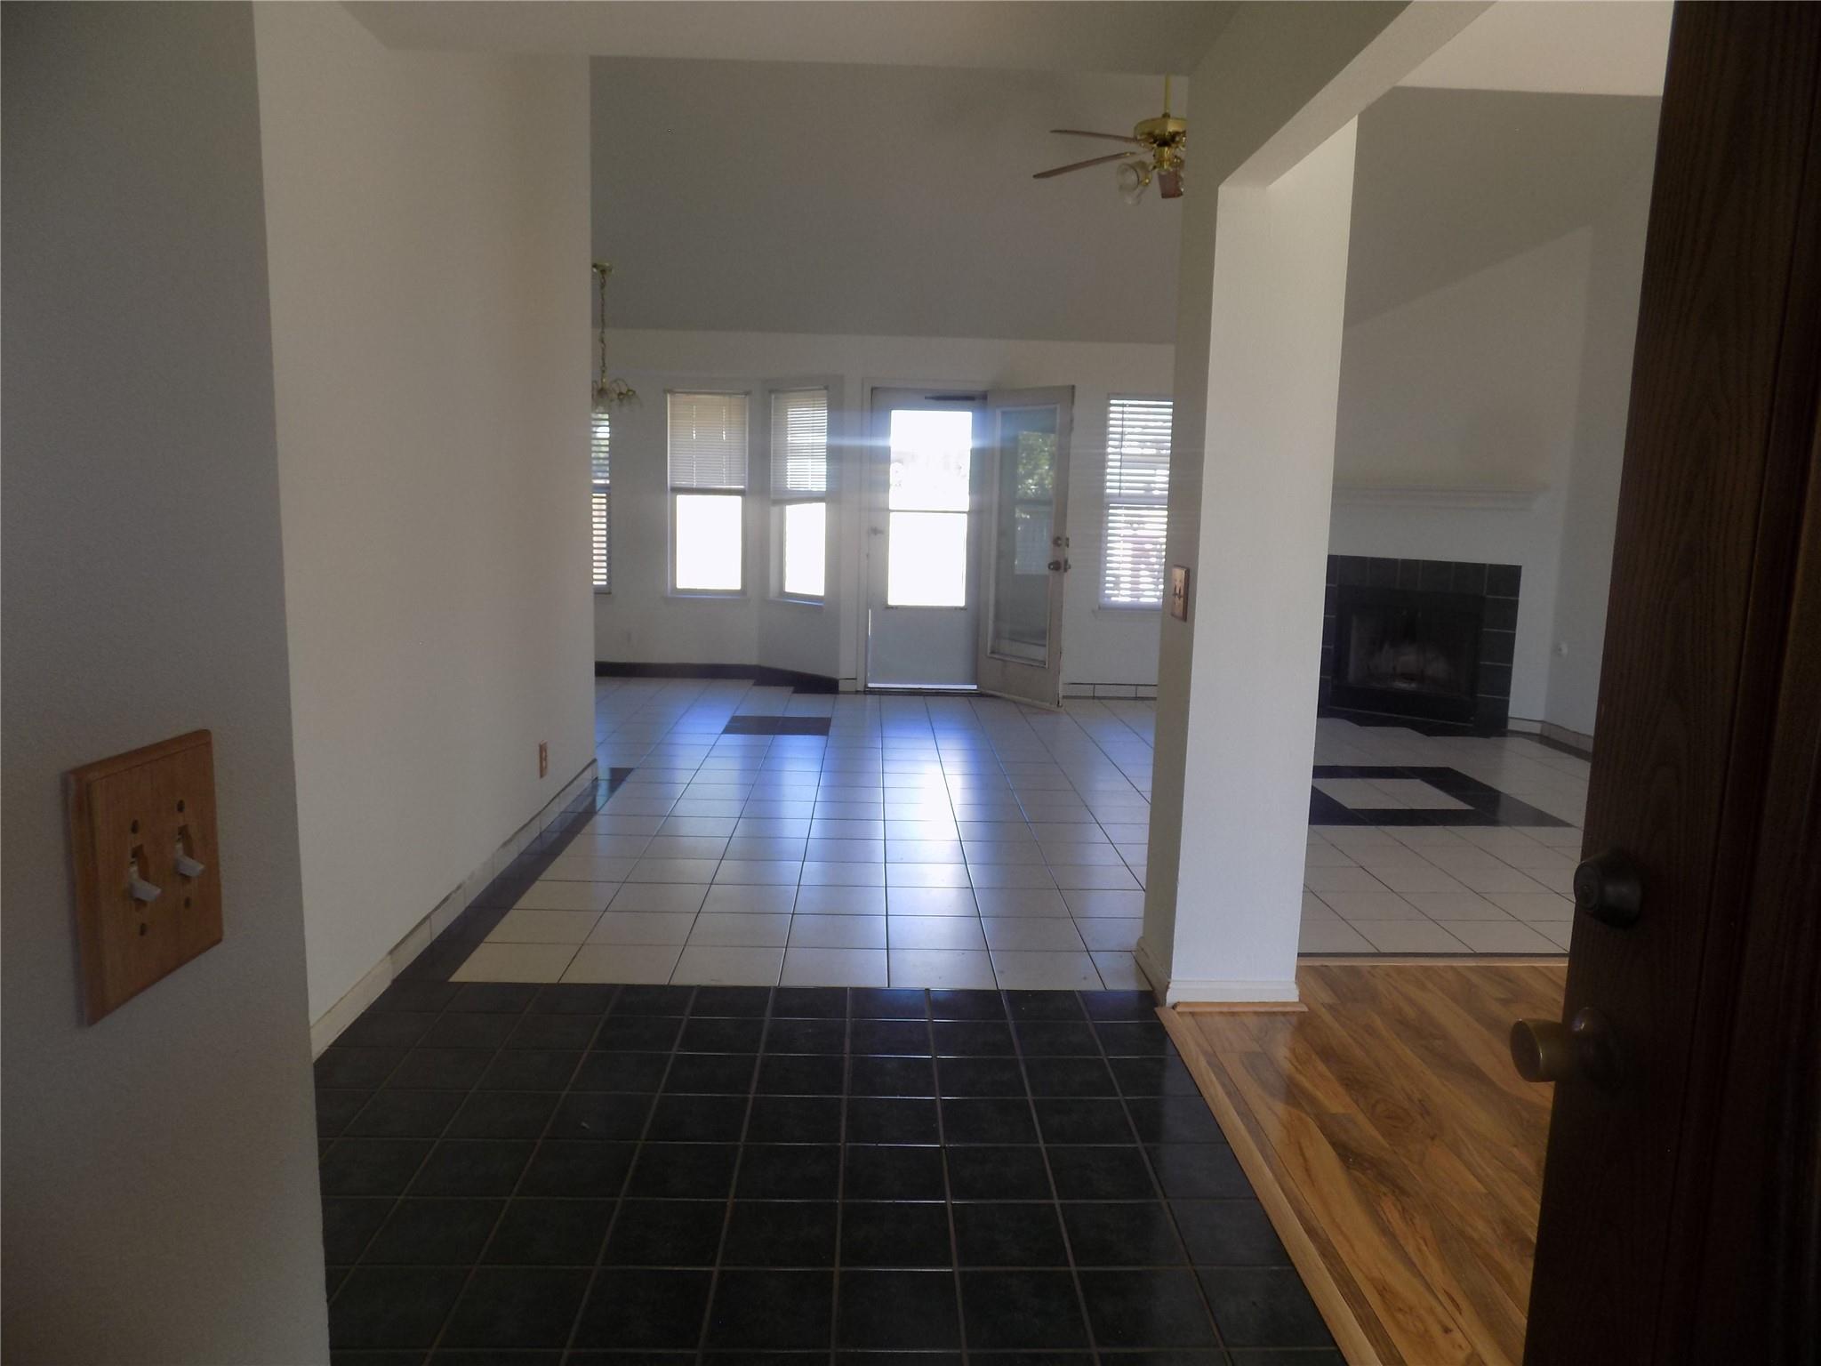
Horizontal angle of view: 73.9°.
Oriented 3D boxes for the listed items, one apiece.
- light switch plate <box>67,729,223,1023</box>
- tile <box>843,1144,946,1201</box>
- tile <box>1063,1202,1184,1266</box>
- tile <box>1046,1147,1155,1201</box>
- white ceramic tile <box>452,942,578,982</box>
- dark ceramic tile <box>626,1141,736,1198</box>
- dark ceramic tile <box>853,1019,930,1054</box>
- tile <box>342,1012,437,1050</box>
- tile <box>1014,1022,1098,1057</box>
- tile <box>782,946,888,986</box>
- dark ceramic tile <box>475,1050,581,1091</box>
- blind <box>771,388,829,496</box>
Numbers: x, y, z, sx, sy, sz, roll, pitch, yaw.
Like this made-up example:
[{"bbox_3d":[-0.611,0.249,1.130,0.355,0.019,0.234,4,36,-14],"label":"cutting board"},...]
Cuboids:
[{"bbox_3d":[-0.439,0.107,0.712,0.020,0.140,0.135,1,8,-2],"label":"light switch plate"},{"bbox_3d":[-0.033,0.977,2.409,0.197,0.010,0.197,1,8,-2],"label":"tile"},{"bbox_3d":[0.391,1.024,2.240,0.200,0.010,0.200,1,8,-2],"label":"tile"},{"bbox_3d":[0.383,0.993,2.442,0.199,0.010,0.199,1,8,-2],"label":"tile"},{"bbox_3d":[-1.122,0.806,3.472,0.299,0.010,0.299,1,8,-2],"label":"white ceramic tile"},{"bbox_3d":[-0.447,0.970,2.398,0.200,0.010,0.200,1,8,-2],"label":"dark ceramic tile"},{"bbox_3d":[-0.049,0.896,3.040,0.200,0.010,0.200,1,8,-2],"label":"dark ceramic tile"},{"bbox_3d":[-1.301,0.867,3.005,0.199,0.010,0.199,1,8,-2],"label":"tile"},{"bbox_3d":[0.366,0.903,3.056,0.202,0.010,0.202,1,8,-2],"label":"tile"},{"bbox_3d":[-0.216,0.827,3.493,0.301,0.010,0.301,1,8,-2],"label":"tile"},{"bbox_3d":[-0.879,0.906,2.813,0.199,0.010,0.199,1,8,-2],"label":"dark ceramic tile"},{"bbox_3d":[-0.801,-1.700,8.591,0.615,0.745,0.040,10,12,44],"label":"blind"}]

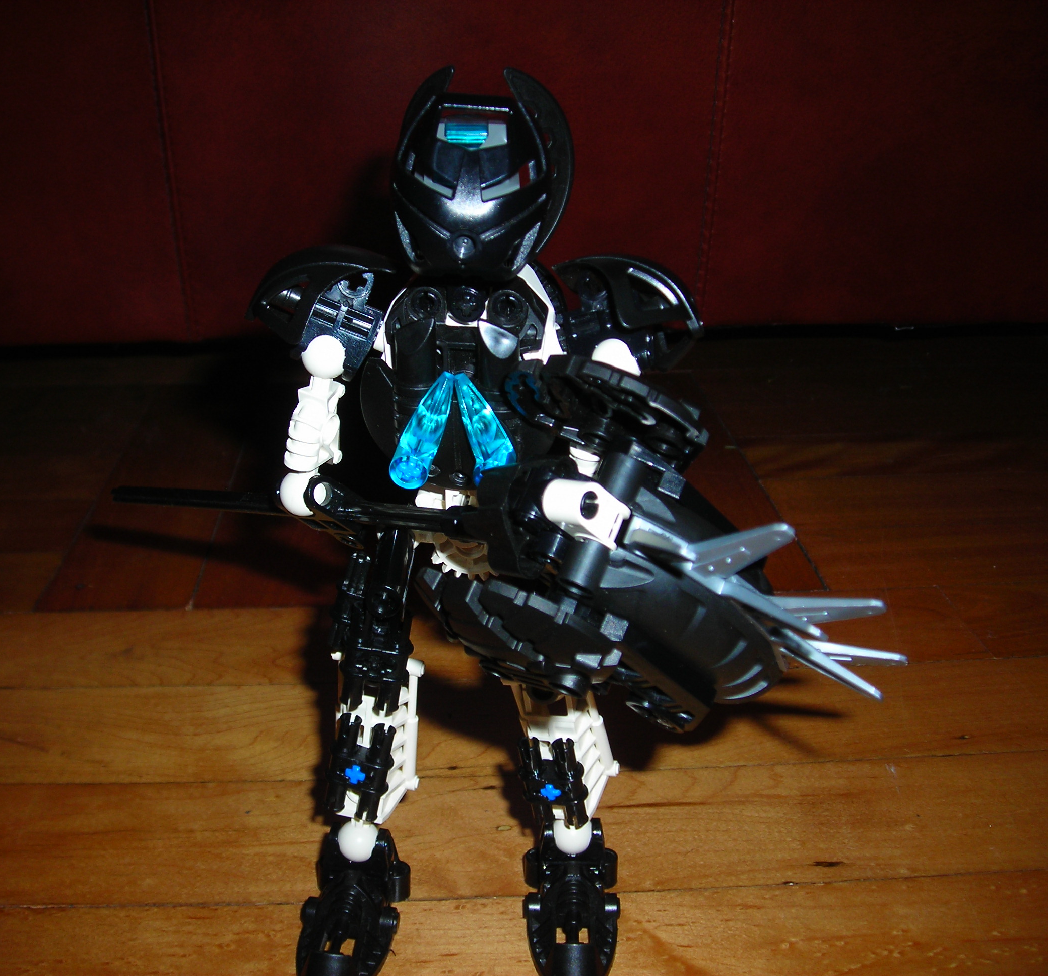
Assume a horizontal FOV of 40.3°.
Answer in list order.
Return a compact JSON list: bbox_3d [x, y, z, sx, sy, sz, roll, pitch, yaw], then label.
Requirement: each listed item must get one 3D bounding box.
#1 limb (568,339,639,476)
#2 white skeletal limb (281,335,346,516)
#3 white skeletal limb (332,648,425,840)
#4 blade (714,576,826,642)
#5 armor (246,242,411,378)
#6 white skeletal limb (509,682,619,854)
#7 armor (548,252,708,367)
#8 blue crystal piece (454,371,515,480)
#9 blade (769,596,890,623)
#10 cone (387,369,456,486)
[{"bbox_3d":[0.018,-0.016,0.341,0.012,0.042,0.013,13,0,-6],"label":"limb"},{"bbox_3d":[-0.049,-0.015,0.335,0.012,0.042,0.013,9,0,21],"label":"white skeletal limb"},{"bbox_3d":[-0.036,0.064,0.348,0.021,0.052,0.017,10,8,17],"label":"white skeletal limb"},{"bbox_3d":[0.045,0.022,0.258,0.024,0.004,0.006,28,0,0],"label":"blade"},{"bbox_3d":[-0.047,-0.043,0.343,0.035,0.030,0.027,1,9,7],"label":"armor"},{"bbox_3d":[0.009,0.062,0.348,0.021,0.052,0.017,-6,8,23],"label":"white skeletal limb"},{"bbox_3d":[0.025,-0.043,0.349,0.034,0.028,0.027,-1,9,-7],"label":"armor"},{"bbox_3d":[-0.010,-0.015,0.311,0.009,0.009,0.035,-9,39,-11],"label":"blue crystal piece"},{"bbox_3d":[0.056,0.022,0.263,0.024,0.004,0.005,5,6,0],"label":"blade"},{"bbox_3d":[-0.021,-0.015,0.311,0.009,0.009,0.035,7,40,8],"label":"cone"}]

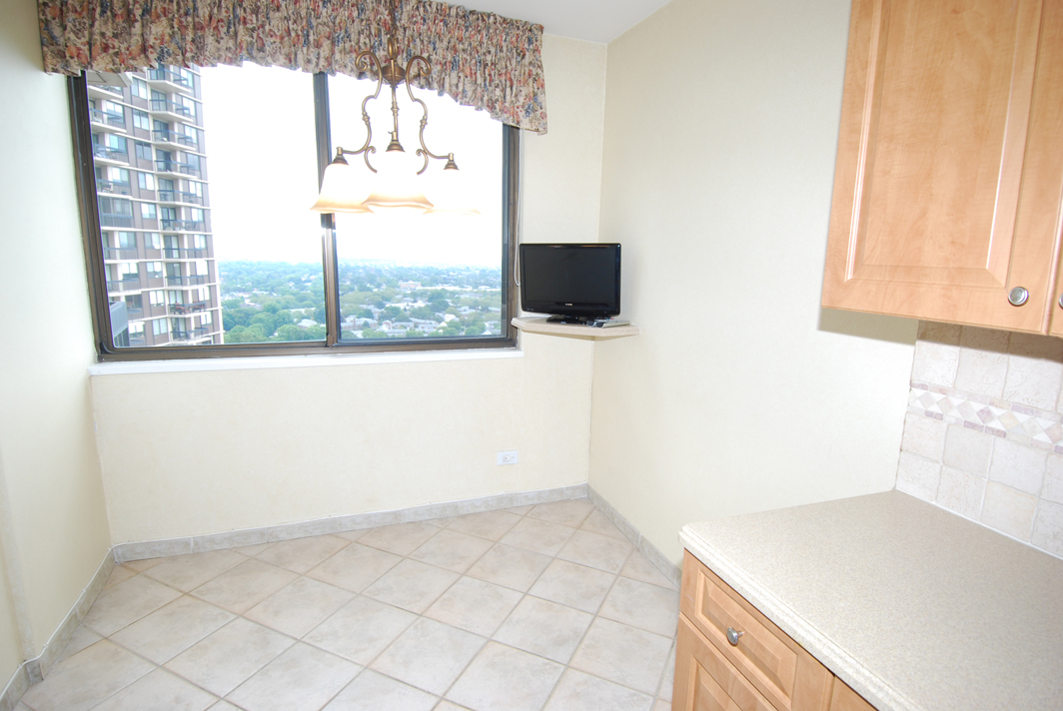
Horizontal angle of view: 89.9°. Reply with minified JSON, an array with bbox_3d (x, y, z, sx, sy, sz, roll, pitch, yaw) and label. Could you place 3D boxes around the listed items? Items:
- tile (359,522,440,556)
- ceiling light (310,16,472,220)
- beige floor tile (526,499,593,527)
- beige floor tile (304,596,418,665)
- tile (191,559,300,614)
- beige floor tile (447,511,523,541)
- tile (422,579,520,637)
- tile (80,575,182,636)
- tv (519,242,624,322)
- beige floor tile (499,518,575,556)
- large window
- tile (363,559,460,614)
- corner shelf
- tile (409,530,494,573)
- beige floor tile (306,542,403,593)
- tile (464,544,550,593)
[{"bbox_3d":[-0.669,0.925,2.716,0.308,0.015,0.308,6,11,24],"label":"tile"},{"bbox_3d":[-0.401,-0.699,1.573,0.560,0.552,0.540,-1,10,-13],"label":"ceiling light"},{"bbox_3d":[0.172,0.906,3.071,0.312,0.010,0.312,6,11,24],"label":"beige floor tile"},{"bbox_3d":[-0.654,1.059,2.064,0.312,0.010,0.312,6,11,24],"label":"beige floor tile"},{"bbox_3d":[-1.236,1.004,2.325,0.312,0.010,0.312,6,11,24],"label":"tile"},{"bbox_3d":[-0.255,0.909,2.869,0.308,0.015,0.308,6,11,24],"label":"beige floor tile"},{"bbox_3d":[-0.233,1.042,2.217,0.312,0.010,0.312,6,11,24],"label":"tile"},{"bbox_3d":[-1.661,1.020,2.178,0.312,0.010,0.312,6,11,24],"label":"tile"},{"bbox_3d":[0.186,-0.361,2.665,0.505,0.389,0.170,6,11,24],"label":"tv"},{"bbox_3d":[0.034,0.938,2.743,0.308,0.015,0.308,6,11,24],"label":"beige floor tile"},{"bbox_3d":[-0.951,-0.653,2.480,1.881,1.301,0.100,-2,10,-20],"label":"large window"},{"bbox_3d":[-0.540,1.050,2.430,0.323,0.010,0.323,6,10,24],"label":"tile"},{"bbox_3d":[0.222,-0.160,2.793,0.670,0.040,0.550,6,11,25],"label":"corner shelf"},{"bbox_3d":[-0.386,0.968,2.635,0.312,0.010,0.312,6,11,24],"label":"tile"},{"bbox_3d":[-0.840,1.020,2.564,0.323,0.010,0.323,6,10,24],"label":"beige floor tile"},{"bbox_3d":[-0.102,1.034,2.594,0.323,0.010,0.323,6,10,24],"label":"tile"}]

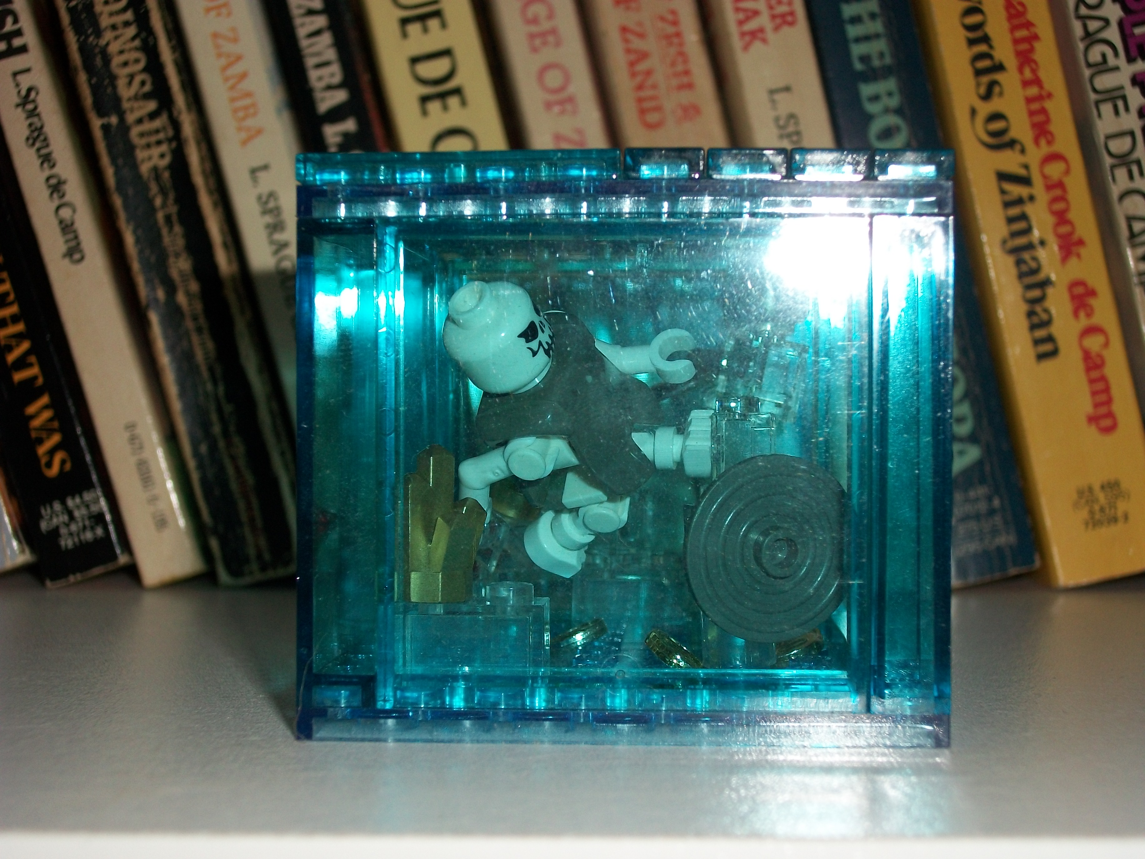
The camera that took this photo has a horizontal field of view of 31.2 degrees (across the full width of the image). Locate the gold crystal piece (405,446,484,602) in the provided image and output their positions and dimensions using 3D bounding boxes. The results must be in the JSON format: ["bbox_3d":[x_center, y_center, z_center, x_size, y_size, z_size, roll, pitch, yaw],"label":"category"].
[{"bbox_3d":[-0.014,0.010,0.213,0.009,0.016,0.009,0,1,3],"label":"gold crystal piece"}]

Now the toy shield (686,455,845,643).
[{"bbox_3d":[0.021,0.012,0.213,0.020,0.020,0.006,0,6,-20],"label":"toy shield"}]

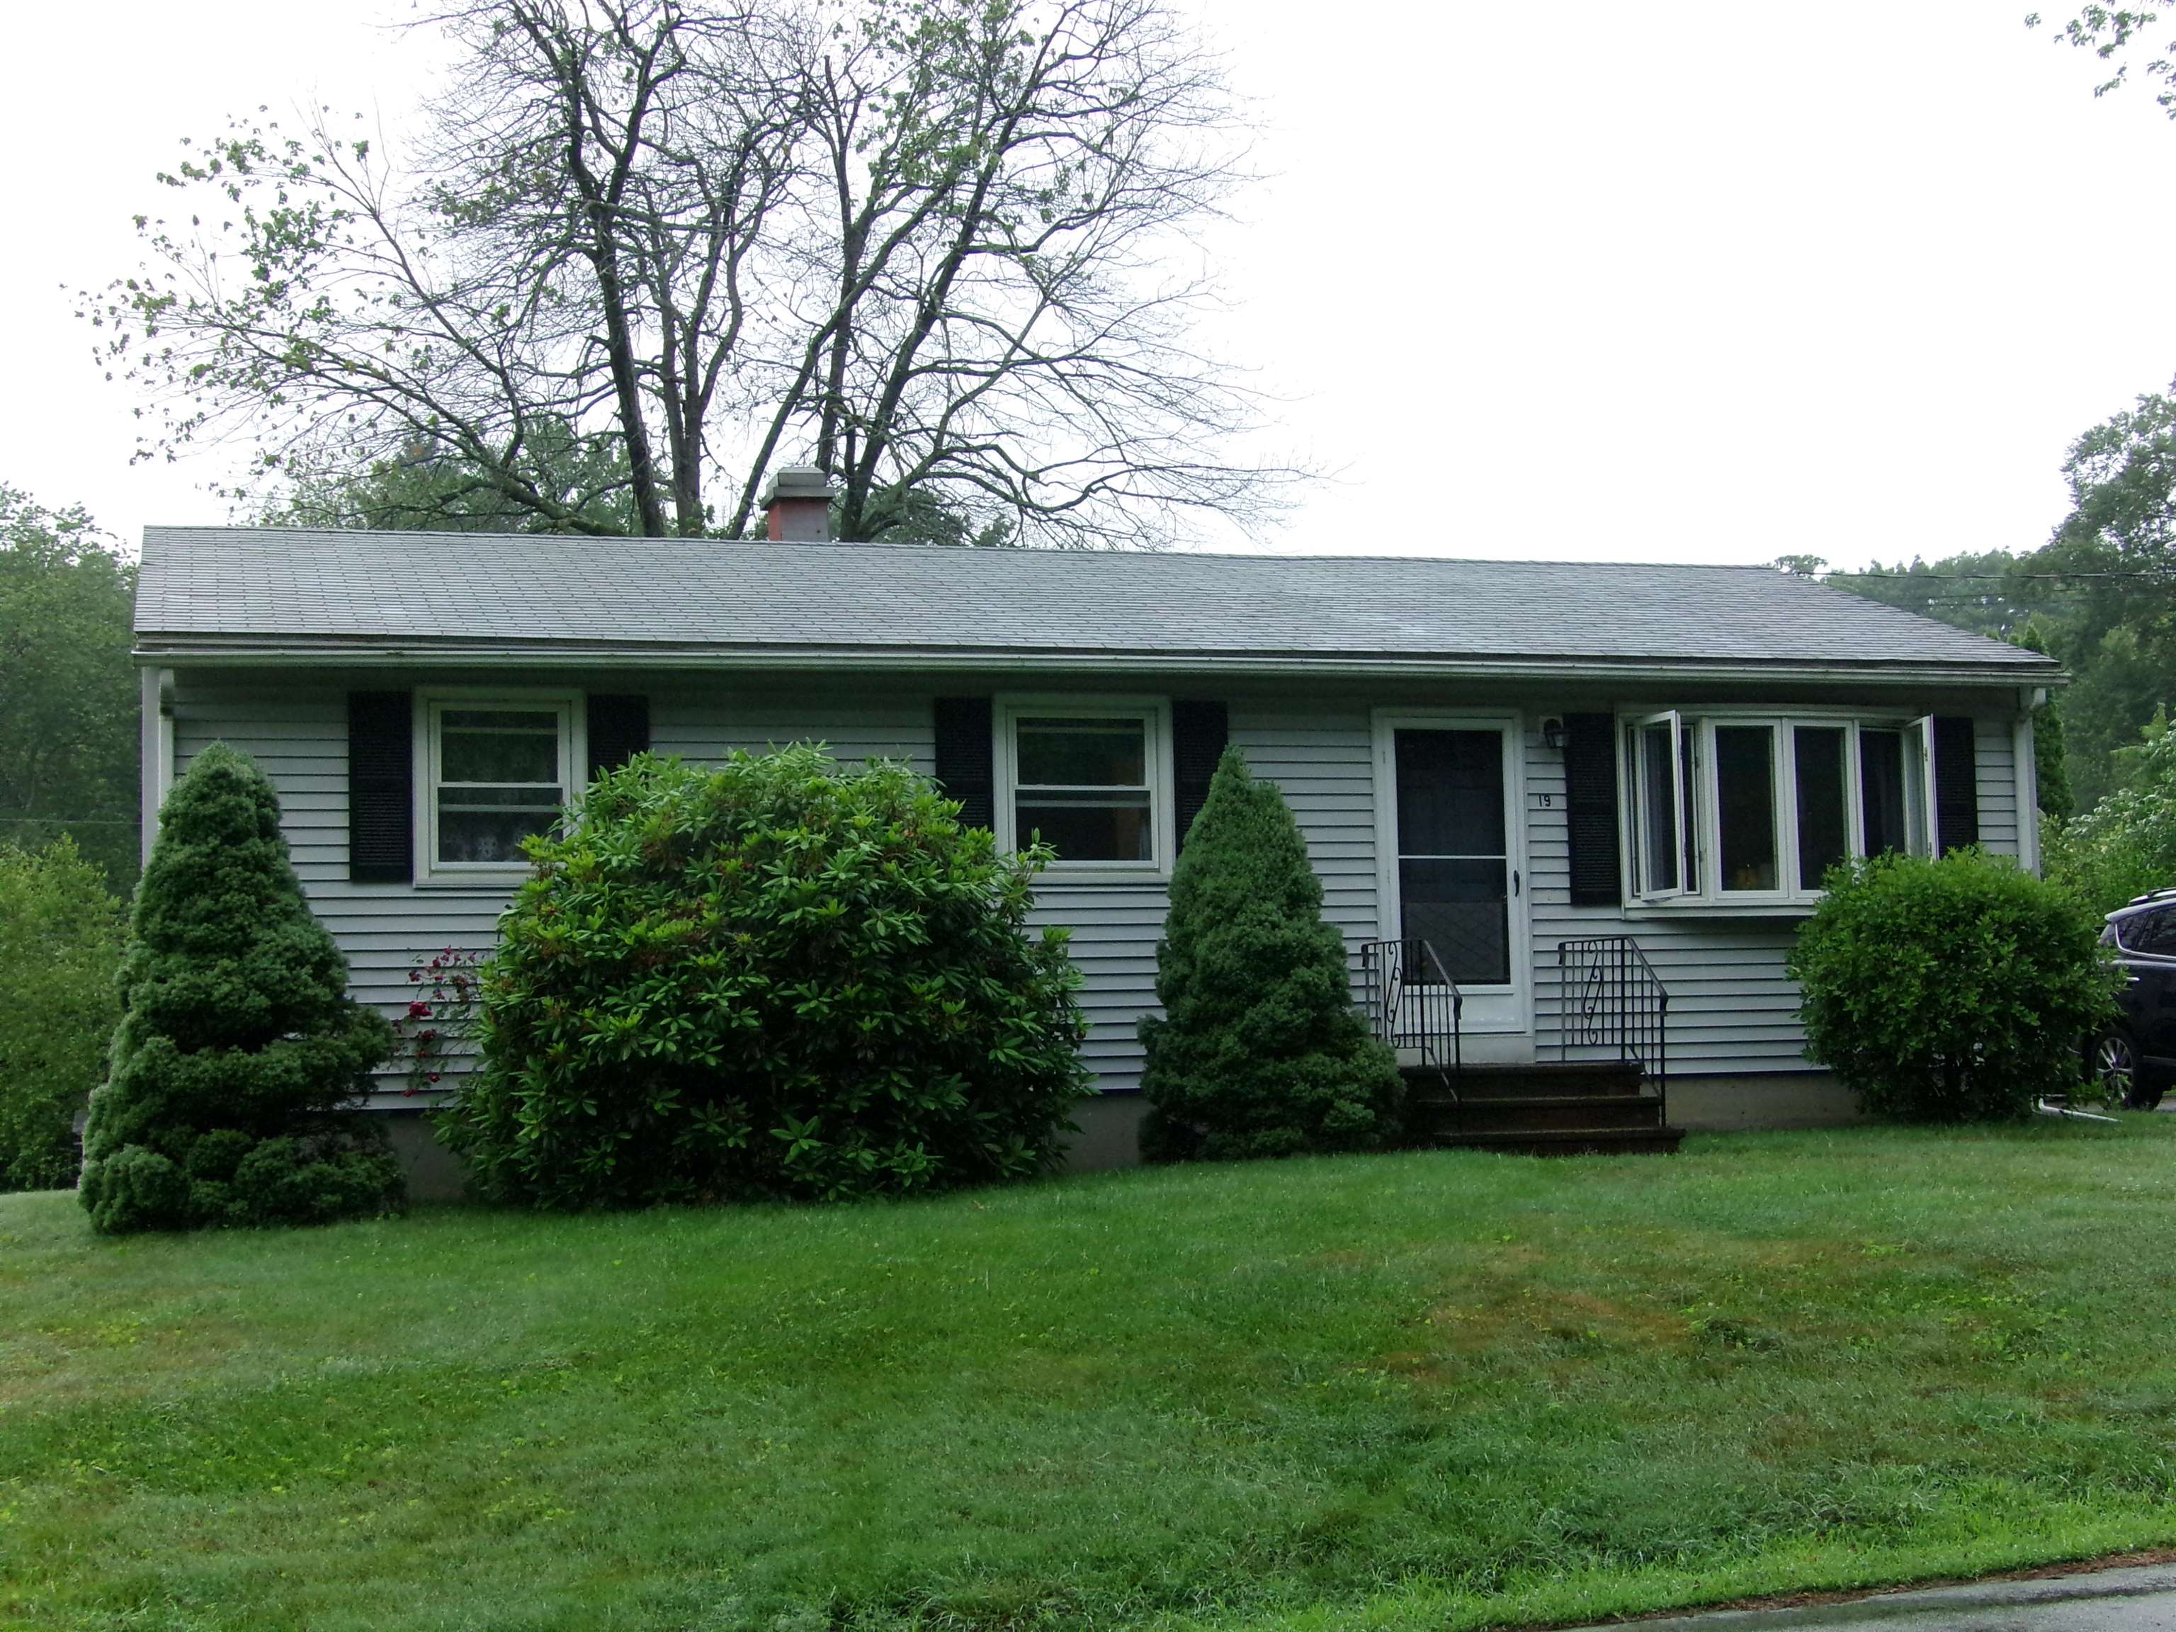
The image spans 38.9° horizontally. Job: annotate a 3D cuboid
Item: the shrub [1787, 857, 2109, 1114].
[{"bbox_3d":[5.479,1.105,19.500,2.030,1.751,1.900,0,-5,-17],"label":"shrub"}]

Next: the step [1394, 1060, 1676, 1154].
[{"bbox_3d":[2.579,1.817,18.835,1.580,0.530,1.550,0,-5,-17],"label":"step"}]

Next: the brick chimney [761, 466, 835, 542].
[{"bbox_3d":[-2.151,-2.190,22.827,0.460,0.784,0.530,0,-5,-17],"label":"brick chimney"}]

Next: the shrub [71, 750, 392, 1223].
[{"bbox_3d":[-4.531,0.915,16.437,1.700,2.578,1.680,0,-5,-17],"label":"shrub"}]

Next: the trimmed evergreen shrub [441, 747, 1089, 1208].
[{"bbox_3d":[-1.785,0.897,17.021,3.550,2.530,2.500,0,-5,-17],"label":"trimmed evergreen shrub"}]

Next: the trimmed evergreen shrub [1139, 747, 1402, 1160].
[{"bbox_3d":[1.085,0.843,18.276,1.540,2.476,1.520,-1,-5,0],"label":"trimmed evergreen shrub"}]

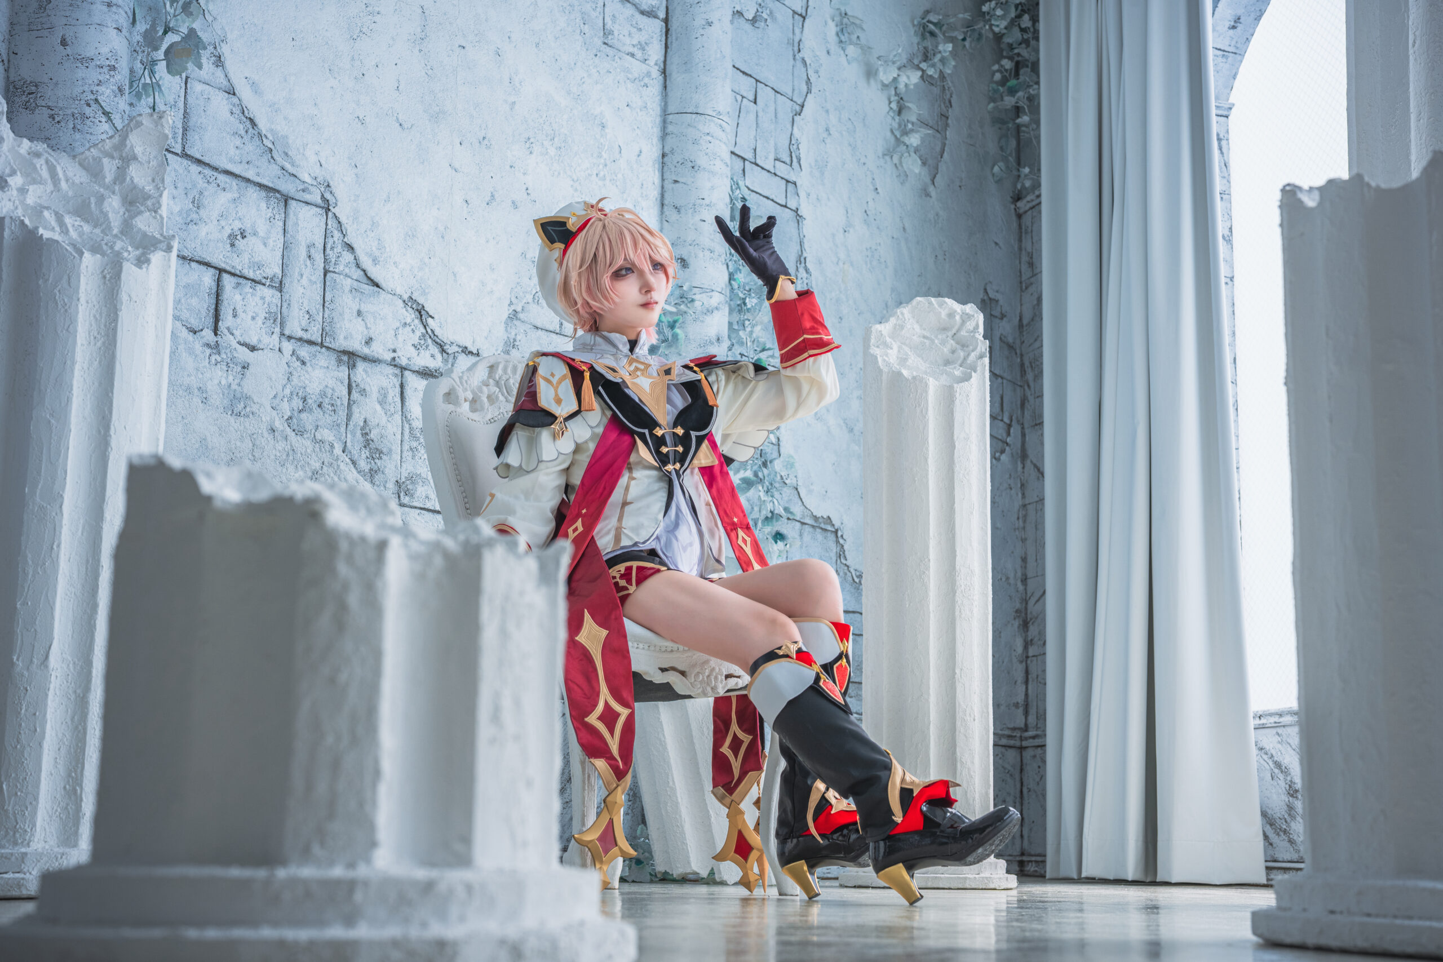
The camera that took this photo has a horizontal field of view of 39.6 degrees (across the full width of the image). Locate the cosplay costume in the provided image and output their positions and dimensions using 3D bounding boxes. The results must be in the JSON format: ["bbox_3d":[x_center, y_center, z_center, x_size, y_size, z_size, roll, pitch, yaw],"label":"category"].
[{"bbox_3d":[0.115,0.085,3.630,0.690,1.310,1.100,9,-14,-38],"label":"cosplay costume"}]

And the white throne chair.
[{"bbox_3d":[-0.220,0.233,3.820,0.610,1.090,0.650,9,-14,-38],"label":"white throne chair"}]

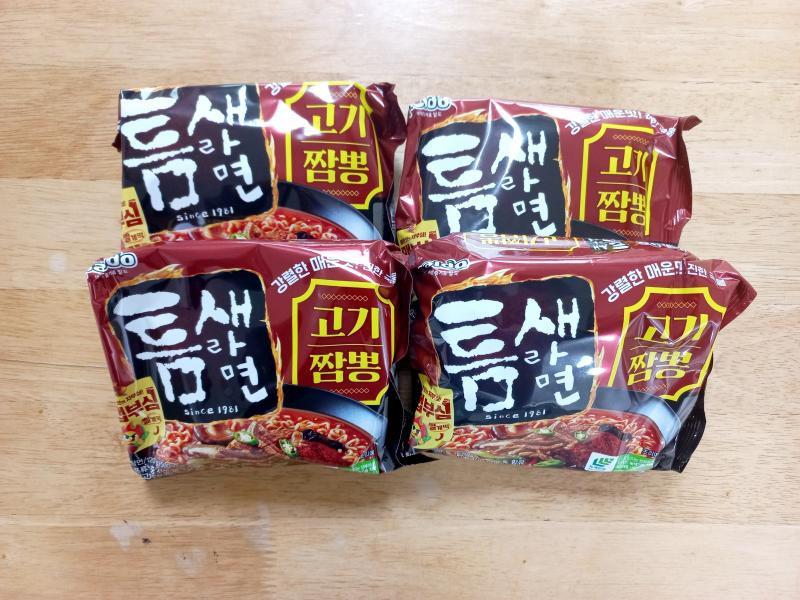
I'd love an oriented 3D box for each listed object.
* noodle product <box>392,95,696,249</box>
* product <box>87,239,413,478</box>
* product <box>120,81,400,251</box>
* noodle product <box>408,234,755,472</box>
[{"bbox_3d":[0.074,-0.050,0.312,0.151,0.041,0.110,1,93,-3],"label":"noodle product"},{"bbox_3d":[-0.068,0.027,0.292,0.151,0.041,0.110,1,103,3],"label":"product"},{"bbox_3d":[-0.069,-0.060,0.309,0.145,0.041,0.110,-1,93,-2],"label":"product"},{"bbox_3d":[0.080,0.025,0.286,0.154,0.041,0.110,-2,110,-3],"label":"noodle product"}]

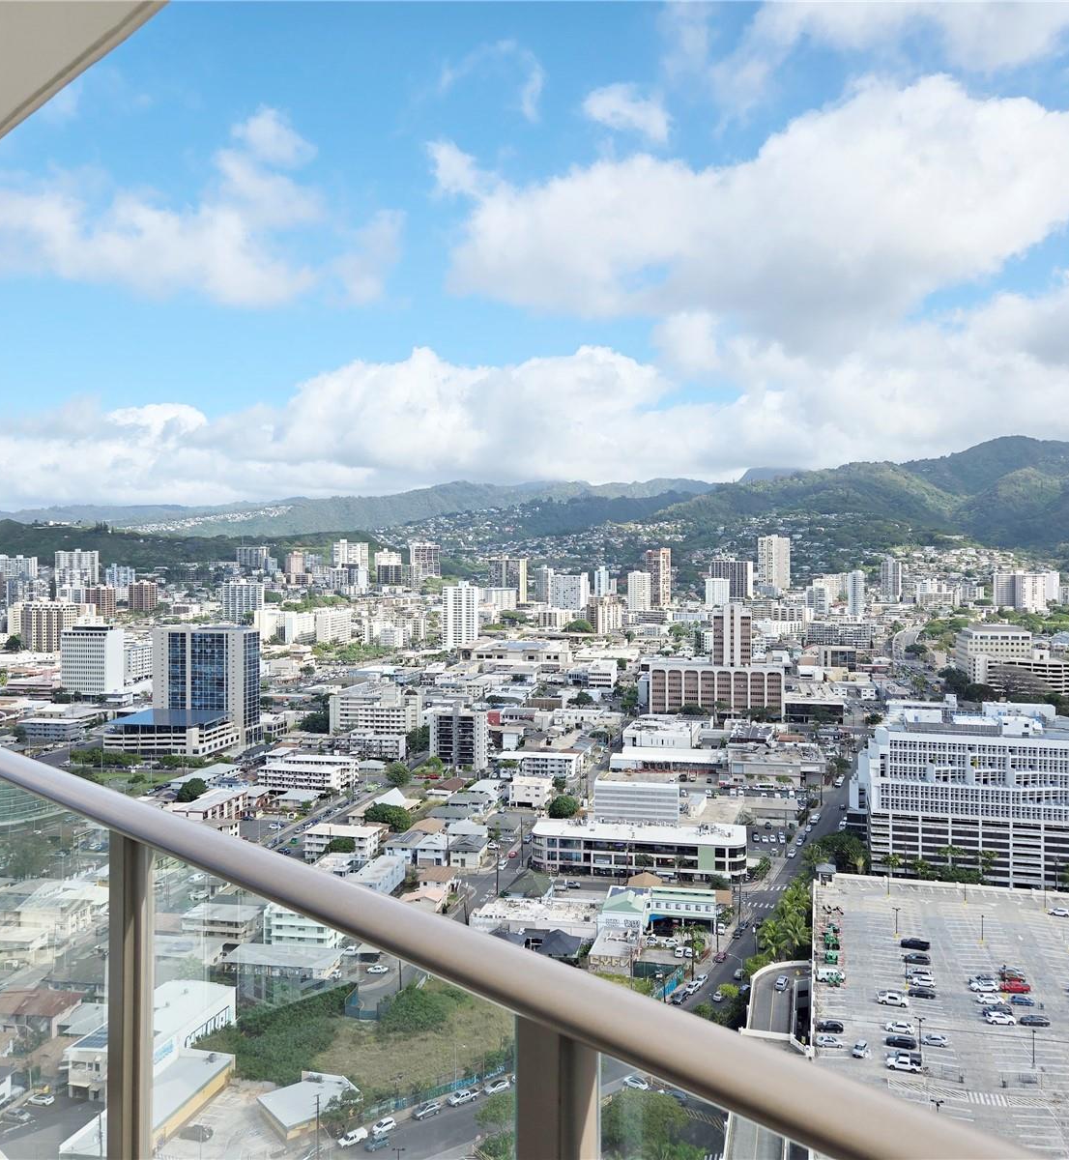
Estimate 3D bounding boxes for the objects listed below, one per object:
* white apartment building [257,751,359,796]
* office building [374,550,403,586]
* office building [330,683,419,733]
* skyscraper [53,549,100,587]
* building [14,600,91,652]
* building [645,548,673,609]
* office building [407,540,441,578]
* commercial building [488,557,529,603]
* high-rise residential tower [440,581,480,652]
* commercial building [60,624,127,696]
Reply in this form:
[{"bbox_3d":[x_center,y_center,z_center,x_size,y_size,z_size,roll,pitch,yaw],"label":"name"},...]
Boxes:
[{"bbox_3d":[-91.130,79.270,417.780,36.500,9.500,26.000,0,1,14],"label":"white apartment building"},{"bbox_3d":[-214.790,-17.130,1520.000,37.950,51.390,20.000,0,1,5],"label":"office building"},{"bbox_3d":[-76.990,66.520,528.960,45.000,27.000,32.000,0,1,12],"label":"office building"},{"bbox_3d":[-632.290,-15.650,1420.050,56.010,48.730,19.390,0,1,12],"label":"skyscraper"},{"bbox_3d":[-419.680,40.660,895.000,58.820,45.240,20.000,0,1,10],"label":"building"},{"bbox_3d":[165.890,-2.750,1360.000,24.010,78.980,24.010,-1,2,-44],"label":"building"},{"bbox_3d":[-165.180,-28.540,1553.900,46.000,58.000,22.000,0,1,8],"label":"office building"},{"bbox_3d":[-34.820,0.410,1380.000,46.520,60.690,24.000,1,1,18],"label":"commercial building"},{"bbox_3d":[-69.770,34.890,966.160,31.850,60.060,15.920,0,1,12],"label":"high-rise residential tower"},{"bbox_3d":[-288.180,52.650,670.500,33.000,46.500,18.000,0,1,11],"label":"commercial building"}]

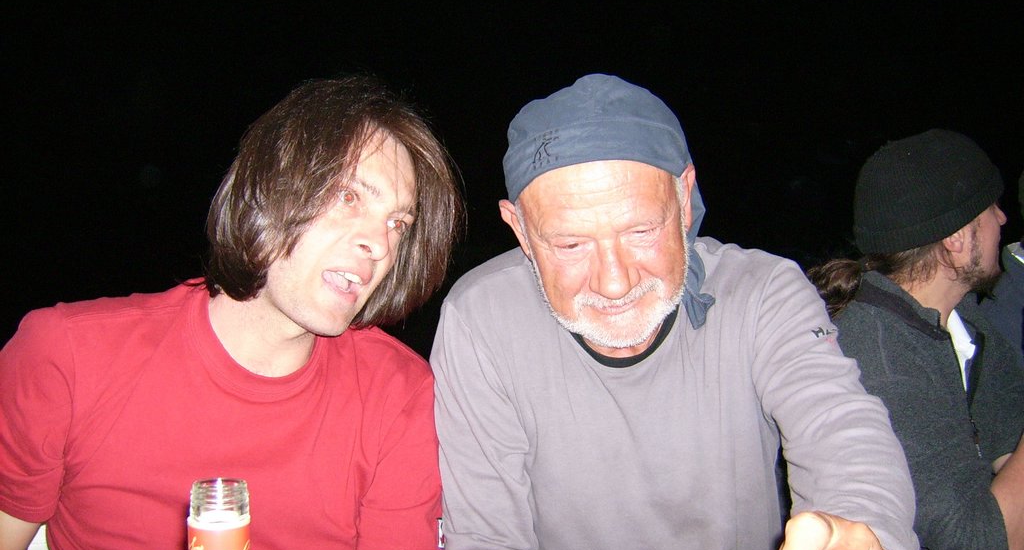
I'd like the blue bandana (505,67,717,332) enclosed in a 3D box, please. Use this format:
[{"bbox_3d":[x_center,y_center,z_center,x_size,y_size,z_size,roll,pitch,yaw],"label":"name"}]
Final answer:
[{"bbox_3d":[0.093,-0.064,0.992,0.190,0.262,0.215,-7,18,4],"label":"blue bandana"}]

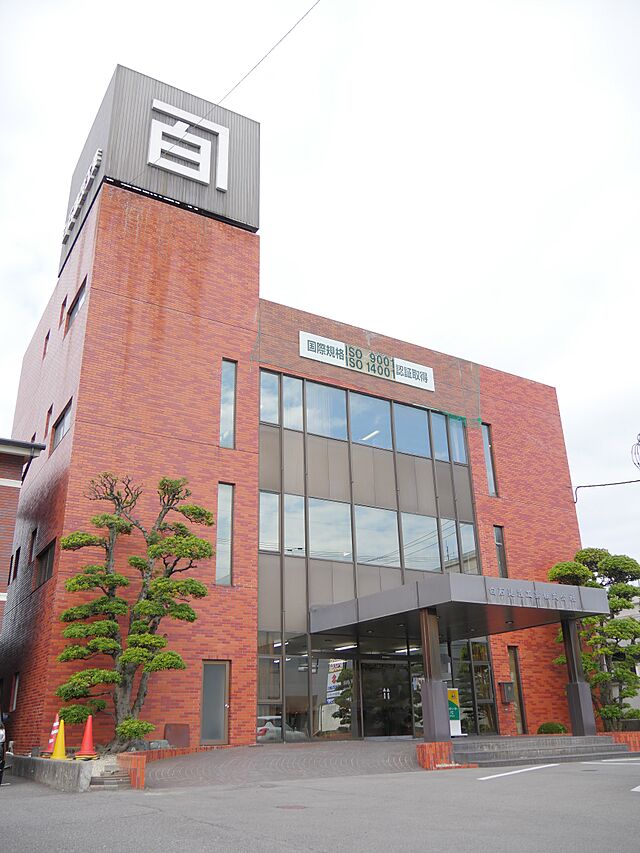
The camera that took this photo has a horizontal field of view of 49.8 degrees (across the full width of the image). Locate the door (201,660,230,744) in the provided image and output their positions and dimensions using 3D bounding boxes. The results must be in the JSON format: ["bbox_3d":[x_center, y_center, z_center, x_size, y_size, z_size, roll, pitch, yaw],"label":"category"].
[{"bbox_3d":[-2.639,6.918,17.373,0.716,1.940,0.100,11,-23,-28],"label":"door"}]

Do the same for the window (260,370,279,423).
[{"bbox_3d":[-1.604,-0.894,22.105,0.700,1.830,0.100,12,-27,-29],"label":"window"}]

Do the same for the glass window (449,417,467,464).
[{"bbox_3d":[4.816,0.503,24.346,0.651,1.681,0.100,11,-23,-28],"label":"glass window"}]

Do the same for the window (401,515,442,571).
[{"bbox_3d":[3.194,3.699,22.135,1.478,1.735,0.100,11,-23,-28],"label":"window"}]

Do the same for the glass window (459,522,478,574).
[{"bbox_3d":[5.280,4.346,24.387,0.700,1.840,0.100,12,-27,-29],"label":"glass window"}]

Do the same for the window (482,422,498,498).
[{"bbox_3d":[6.229,1.201,25.180,0.420,2.789,0.100,12,-25,-30],"label":"window"}]

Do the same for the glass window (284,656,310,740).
[{"bbox_3d":[-0.619,7.488,18.996,0.800,2.180,0.100,12,-27,-29],"label":"glass window"}]

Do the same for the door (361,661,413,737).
[{"bbox_3d":[1.927,7.680,19.530,1.725,1.993,0.100,12,-25,-30],"label":"door"}]

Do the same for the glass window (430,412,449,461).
[{"bbox_3d":[4.116,0.357,23.967,0.650,1.655,0.100,11,-23,-28],"label":"glass window"}]

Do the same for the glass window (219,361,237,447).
[{"bbox_3d":[-2.726,-0.652,20.245,0.461,2.690,0.100,11,-23,-28],"label":"glass window"}]

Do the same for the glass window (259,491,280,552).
[{"bbox_3d":[-1.494,2.839,20.499,0.690,1.780,0.100,12,-27,-29],"label":"glass window"}]

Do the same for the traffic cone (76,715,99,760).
[{"bbox_3d":[-4.518,6.037,13.460,0.380,0.740,0.380,5,-22,-16],"label":"traffic cone"}]

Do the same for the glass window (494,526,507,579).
[{"bbox_3d":[6.340,4.806,23.771,0.420,2.772,0.100,12,-25,-30],"label":"glass window"}]

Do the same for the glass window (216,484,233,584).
[{"bbox_3d":[-2.546,2.868,18.540,0.470,2.789,0.100,12,-25,-30],"label":"glass window"}]

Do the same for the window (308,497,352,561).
[{"bbox_3d":[0.349,3.239,21.561,1.600,1.890,0.100,12,-27,-29],"label":"window"}]

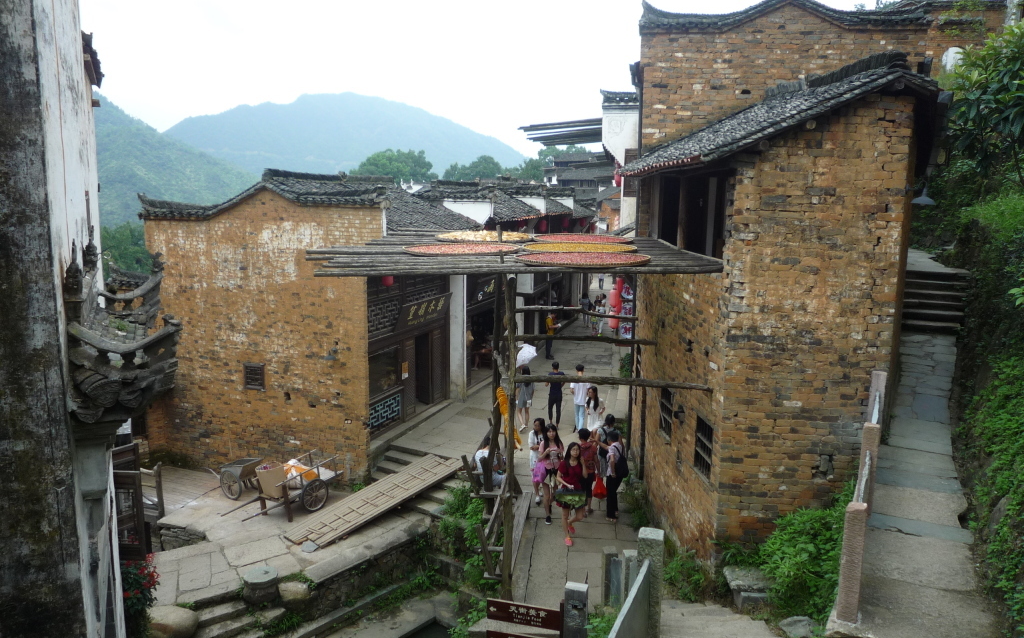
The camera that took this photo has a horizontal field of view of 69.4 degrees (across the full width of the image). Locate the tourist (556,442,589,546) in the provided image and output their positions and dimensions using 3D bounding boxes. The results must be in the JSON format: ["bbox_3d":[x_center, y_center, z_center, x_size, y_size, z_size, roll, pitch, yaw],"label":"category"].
[{"bbox_3d":[1.004,2.815,12.084,0.550,1.630,0.500,0,8,0],"label":"tourist"}]

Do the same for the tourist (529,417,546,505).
[{"bbox_3d":[0.483,2.598,13.734,0.480,1.620,0.380,3,9,20],"label":"tourist"}]

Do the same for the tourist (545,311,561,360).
[{"bbox_3d":[1.448,0.601,26.879,0.450,1.700,0.450,1,8,7],"label":"tourist"}]

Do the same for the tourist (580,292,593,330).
[{"bbox_3d":[3.490,-0.335,34.691,0.460,1.600,0.340,1,8,5],"label":"tourist"}]

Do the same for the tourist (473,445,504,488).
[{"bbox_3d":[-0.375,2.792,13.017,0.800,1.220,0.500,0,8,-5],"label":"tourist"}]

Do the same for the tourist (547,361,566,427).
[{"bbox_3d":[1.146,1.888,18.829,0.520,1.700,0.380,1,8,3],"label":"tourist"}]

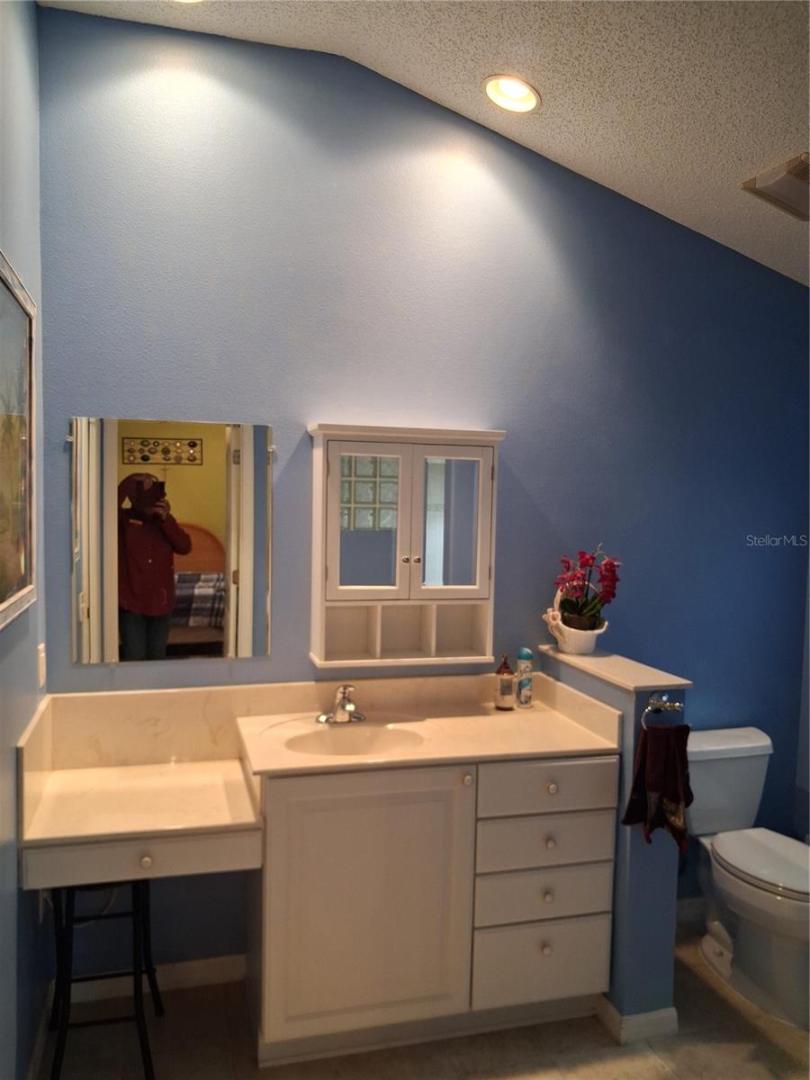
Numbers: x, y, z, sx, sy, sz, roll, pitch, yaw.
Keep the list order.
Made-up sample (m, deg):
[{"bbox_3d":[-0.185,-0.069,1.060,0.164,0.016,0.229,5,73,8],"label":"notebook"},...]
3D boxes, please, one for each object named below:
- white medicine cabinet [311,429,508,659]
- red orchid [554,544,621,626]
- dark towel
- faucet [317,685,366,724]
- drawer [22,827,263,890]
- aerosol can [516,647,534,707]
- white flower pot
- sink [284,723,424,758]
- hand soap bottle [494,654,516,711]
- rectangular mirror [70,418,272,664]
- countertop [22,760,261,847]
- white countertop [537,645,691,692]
[{"bbox_3d":[-0.004,0.019,2.774,0.612,0.756,0.207,0,3,-15],"label":"white medicine cabinet"},{"bbox_3d":[0.638,0.157,2.942,0.220,0.275,0.185,1,3,5],"label":"red orchid"},{"bbox_3d":[0.732,0.713,2.432,0.202,0.361,0.093,0,4,-16],"label":"dark towel"},{"bbox_3d":[-0.196,0.528,2.711,0.158,0.117,0.135,0,3,-15],"label":"faucet"},{"bbox_3d":[-0.731,0.808,2.403,0.591,0.105,0.473,0,4,-16],"label":"drawer"},{"bbox_3d":[0.422,0.480,2.954,0.056,0.205,0.056,1,3,0],"label":"aerosol can"},{"bbox_3d":[0.599,0.280,2.943,0.218,0.220,0.175,1,3,5],"label":"white flower pot"},{"bbox_3d":[-0.153,0.663,2.540,0.414,0.131,0.314,0,4,-16],"label":"sink"},{"bbox_3d":[0.346,0.490,2.913,0.067,0.192,0.067,1,3,-1],"label":"hand soap bottle"},{"bbox_3d":[-0.731,0.007,2.673,0.606,0.759,0.010,0,4,-16],"label":"rectangular mirror"},{"bbox_3d":[-0.743,0.742,2.436,0.590,0.026,0.551,0,4,-16],"label":"countertop"},{"bbox_3d":[0.667,0.409,2.763,0.195,0.015,0.642,0,4,-16],"label":"white countertop"}]

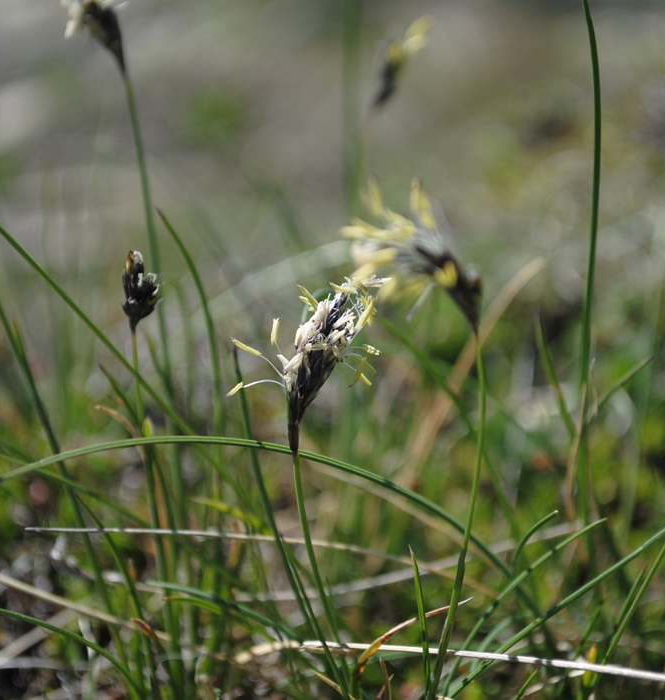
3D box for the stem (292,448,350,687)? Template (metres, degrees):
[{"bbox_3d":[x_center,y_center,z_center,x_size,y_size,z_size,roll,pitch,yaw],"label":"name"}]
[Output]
[{"bbox_3d":[-0.002,0.028,0.304,0.002,0.033,0.002,-13,12,0],"label":"stem"}]

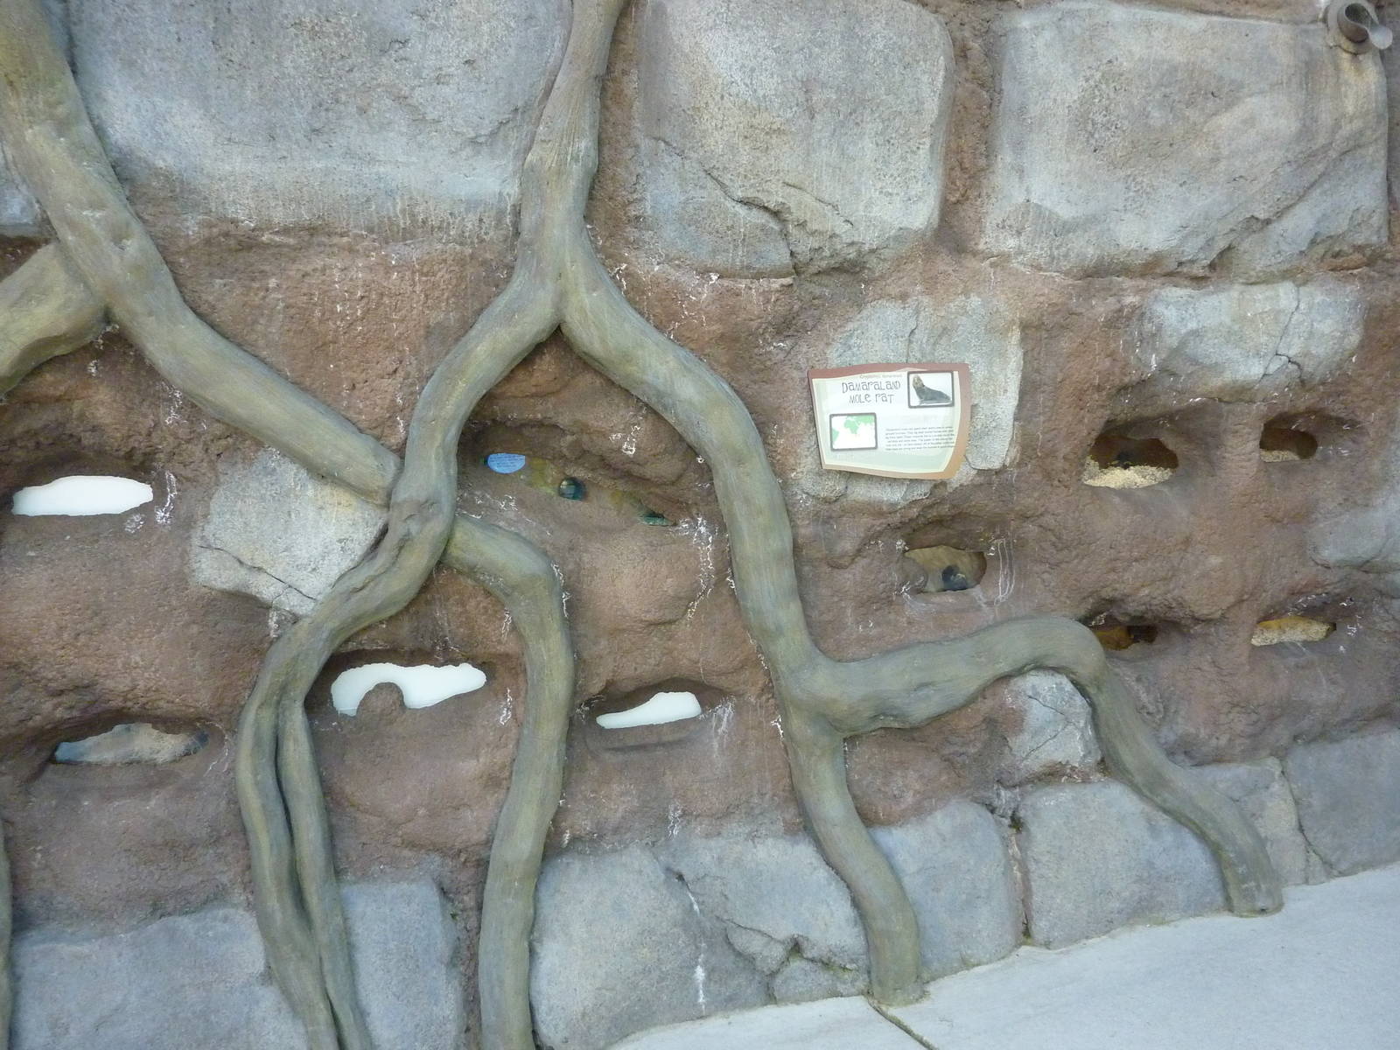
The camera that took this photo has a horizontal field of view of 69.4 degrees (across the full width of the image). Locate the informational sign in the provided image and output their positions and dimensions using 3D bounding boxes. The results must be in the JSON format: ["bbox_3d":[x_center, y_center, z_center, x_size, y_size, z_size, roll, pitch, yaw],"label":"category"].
[{"bbox_3d":[0.461,-0.246,2.446,0.434,0.281,0.025,-4,5,-17],"label":"informational sign"}]

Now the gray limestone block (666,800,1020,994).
[{"bbox_3d":[0.345,0.907,2.558,0.939,0.487,0.200,-4,6,-17],"label":"gray limestone block"}]

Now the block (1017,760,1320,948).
[{"bbox_3d":[1.272,0.852,2.849,0.995,0.460,0.200,-4,6,-17],"label":"block"}]

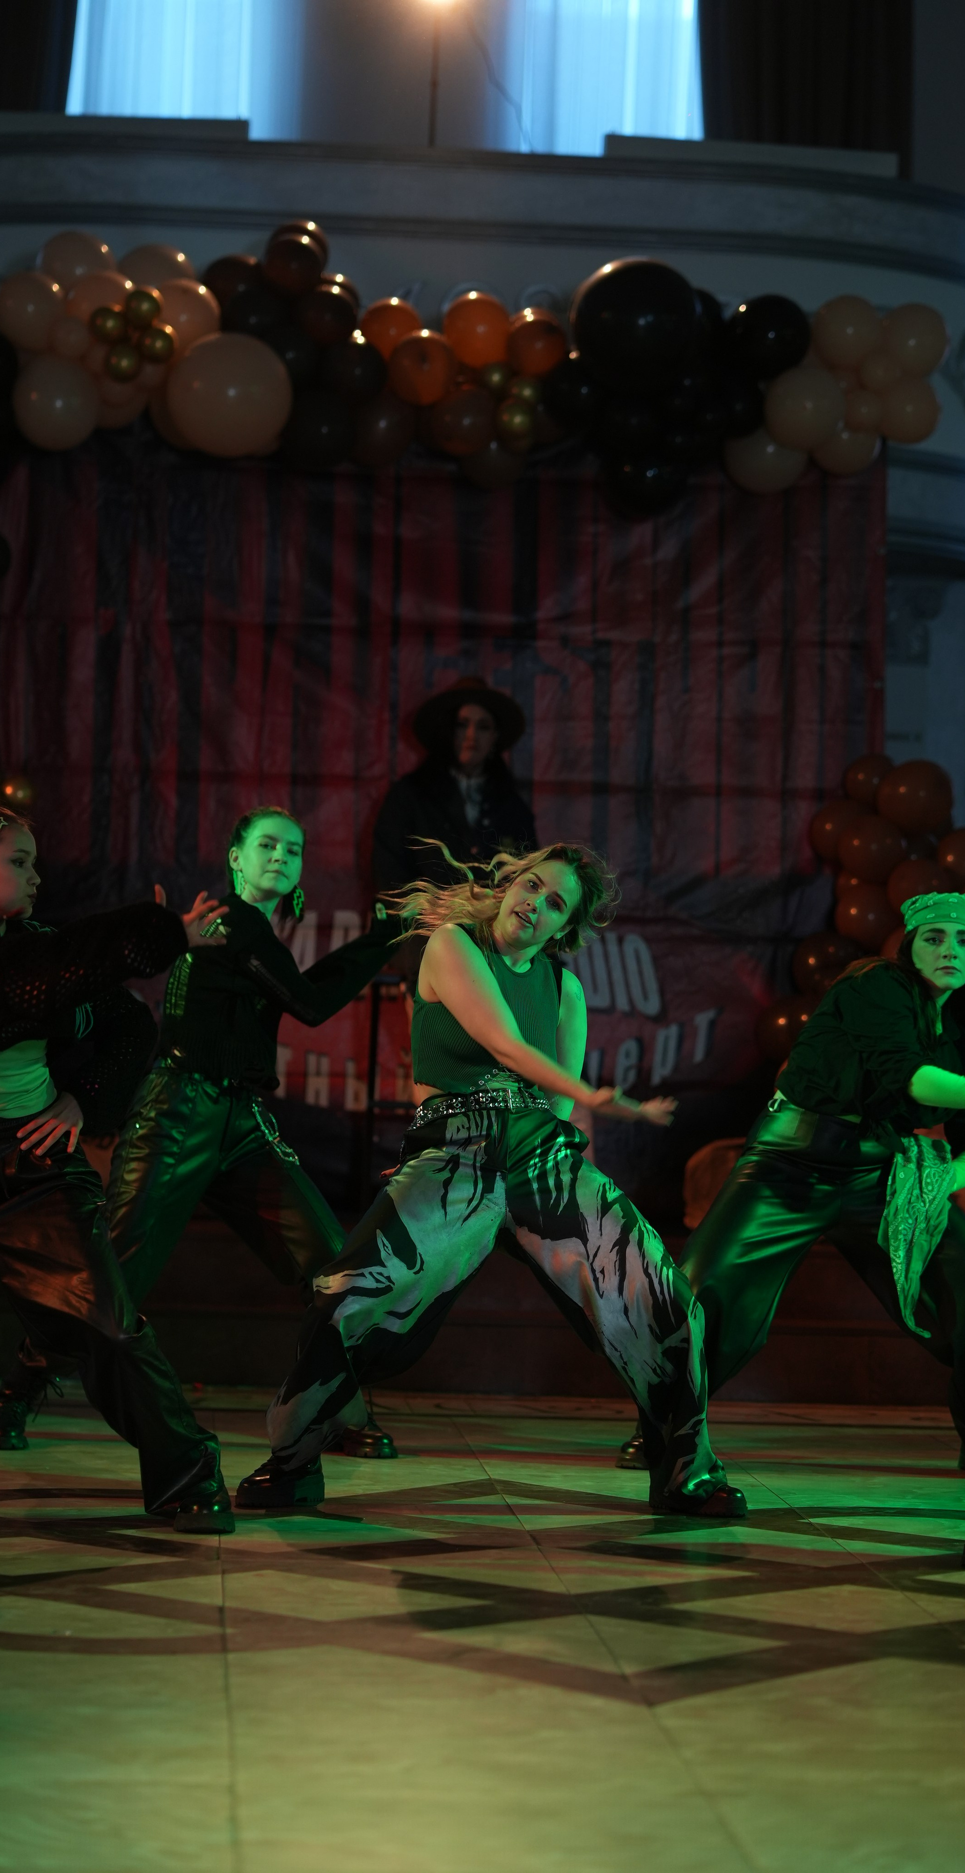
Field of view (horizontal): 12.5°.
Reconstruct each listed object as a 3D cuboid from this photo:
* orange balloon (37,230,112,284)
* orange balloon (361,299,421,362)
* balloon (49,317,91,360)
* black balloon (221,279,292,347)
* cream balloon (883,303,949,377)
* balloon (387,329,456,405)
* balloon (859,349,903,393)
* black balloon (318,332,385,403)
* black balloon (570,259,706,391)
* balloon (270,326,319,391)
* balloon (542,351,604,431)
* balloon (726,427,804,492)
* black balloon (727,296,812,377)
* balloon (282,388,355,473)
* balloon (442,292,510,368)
[{"bbox_3d":[-1.247,-2.047,13.550,0.233,0.242,0.233,2,-1,0],"label":"orange balloon"},{"bbox_3d":[-0.287,-1.916,14.000,0.202,0.204,0.203,1,-1,0],"label":"orange balloon"},{"bbox_3d":[-1.257,-1.824,13.461,0.138,0.138,0.138,2,-1,-4],"label":"balloon"},{"bbox_3d":[-0.714,-1.967,14.000,0.232,0.232,0.232,1,-1,0],"label":"black balloon"},{"bbox_3d":[1.341,-1.847,13.683,0.208,0.226,0.208,2,-1,-4],"label":"cream balloon"},{"bbox_3d":[-0.179,-1.676,13.000,0.198,0.219,0.198,2,-1,-3],"label":"balloon"},{"bbox_3d":[1.263,-1.791,14.000,0.144,0.139,0.141,1,-1,0],"label":"balloon"},{"bbox_3d":[-0.400,-1.742,13.566,0.211,0.220,0.211,2,-1,-4],"label":"black balloon"},{"bbox_3d":[0.475,-1.873,13.526,0.407,0.403,0.407,2,-1,-4],"label":"black balloon"},{"bbox_3d":[-0.571,-1.721,13.150,0.179,0.188,0.179,2,-1,-3],"label":"balloon"},{"bbox_3d":[0.286,-1.665,13.500,0.214,0.237,0.214,2,-1,0],"label":"balloon"},{"bbox_3d":[0.846,-1.446,13.200,0.244,0.244,0.244,2,-1,-3],"label":"balloon"},{"bbox_3d":[0.879,-1.848,13.622,0.262,0.257,0.262,2,-1,-4],"label":"black balloon"},{"bbox_3d":[-0.492,-1.504,13.100,0.229,0.242,0.229,2,-1,-3],"label":"balloon"},{"bbox_3d":[-0.020,-1.797,13.100,0.200,0.221,0.200,2,-1,-3],"label":"balloon"}]

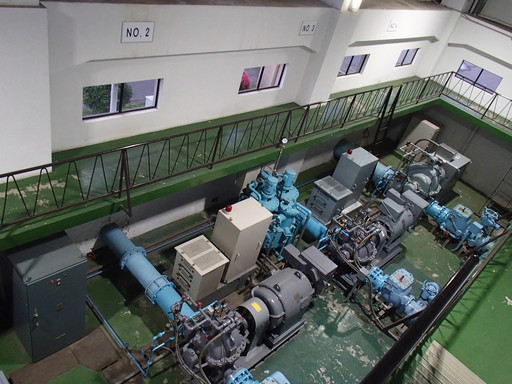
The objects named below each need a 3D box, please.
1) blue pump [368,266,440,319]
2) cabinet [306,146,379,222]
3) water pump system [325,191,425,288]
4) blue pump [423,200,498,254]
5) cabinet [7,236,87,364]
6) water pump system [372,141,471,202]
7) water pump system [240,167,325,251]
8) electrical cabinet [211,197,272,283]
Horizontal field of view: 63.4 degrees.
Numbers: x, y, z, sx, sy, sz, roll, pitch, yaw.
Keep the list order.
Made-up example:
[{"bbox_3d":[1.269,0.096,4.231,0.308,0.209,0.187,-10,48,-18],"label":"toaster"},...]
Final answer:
[{"bbox_3d":[3.545,2.331,10.210,1.359,0.751,1.073,38,39,28],"label":"blue pump"},{"bbox_3d":[2.680,-0.218,12.487,0.901,1.573,2.159,38,39,28],"label":"cabinet"},{"bbox_3d":[3.497,1.234,11.663,1.466,1.073,4.111,38,39,28],"label":"water pump system"},{"bbox_3d":[6.940,0.927,13.635,2.038,0.822,1.680,38,39,28],"label":"blue pump"},{"bbox_3d":[-3.457,1.838,6.979,0.622,1.952,0.922,38,39,28],"label":"cabinet"},{"bbox_3d":[6.087,-0.540,14.947,1.680,1.501,3.718,38,39,28],"label":"water pump system"},{"bbox_3d":[0.822,0.488,11.040,1.716,1.659,1.859,38,39,28],"label":"water pump system"},{"bbox_3d":[-0.378,1.084,9.290,0.701,1.573,1.001,38,39,28],"label":"electrical cabinet"}]

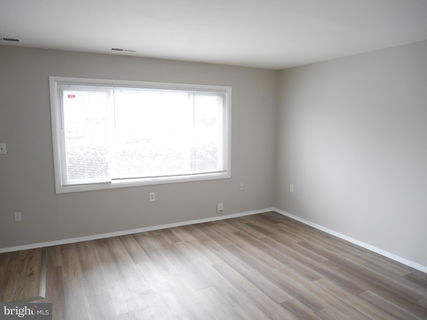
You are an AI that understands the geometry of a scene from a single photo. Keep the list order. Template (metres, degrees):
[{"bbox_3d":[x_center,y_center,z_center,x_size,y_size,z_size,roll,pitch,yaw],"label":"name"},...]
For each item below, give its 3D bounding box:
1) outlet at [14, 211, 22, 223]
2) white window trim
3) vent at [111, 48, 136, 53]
[{"bbox_3d":[-2.310,0.675,3.510,0.072,0.116,0.012,-3,8,-27],"label":"outlet"},{"bbox_3d":[-0.853,-0.360,4.149,2.550,1.450,0.100,-3,8,-27],"label":"white window trim"},{"bbox_3d":[-1.079,-1.320,3.572,0.310,0.020,0.120,-3,8,-27],"label":"vent"}]

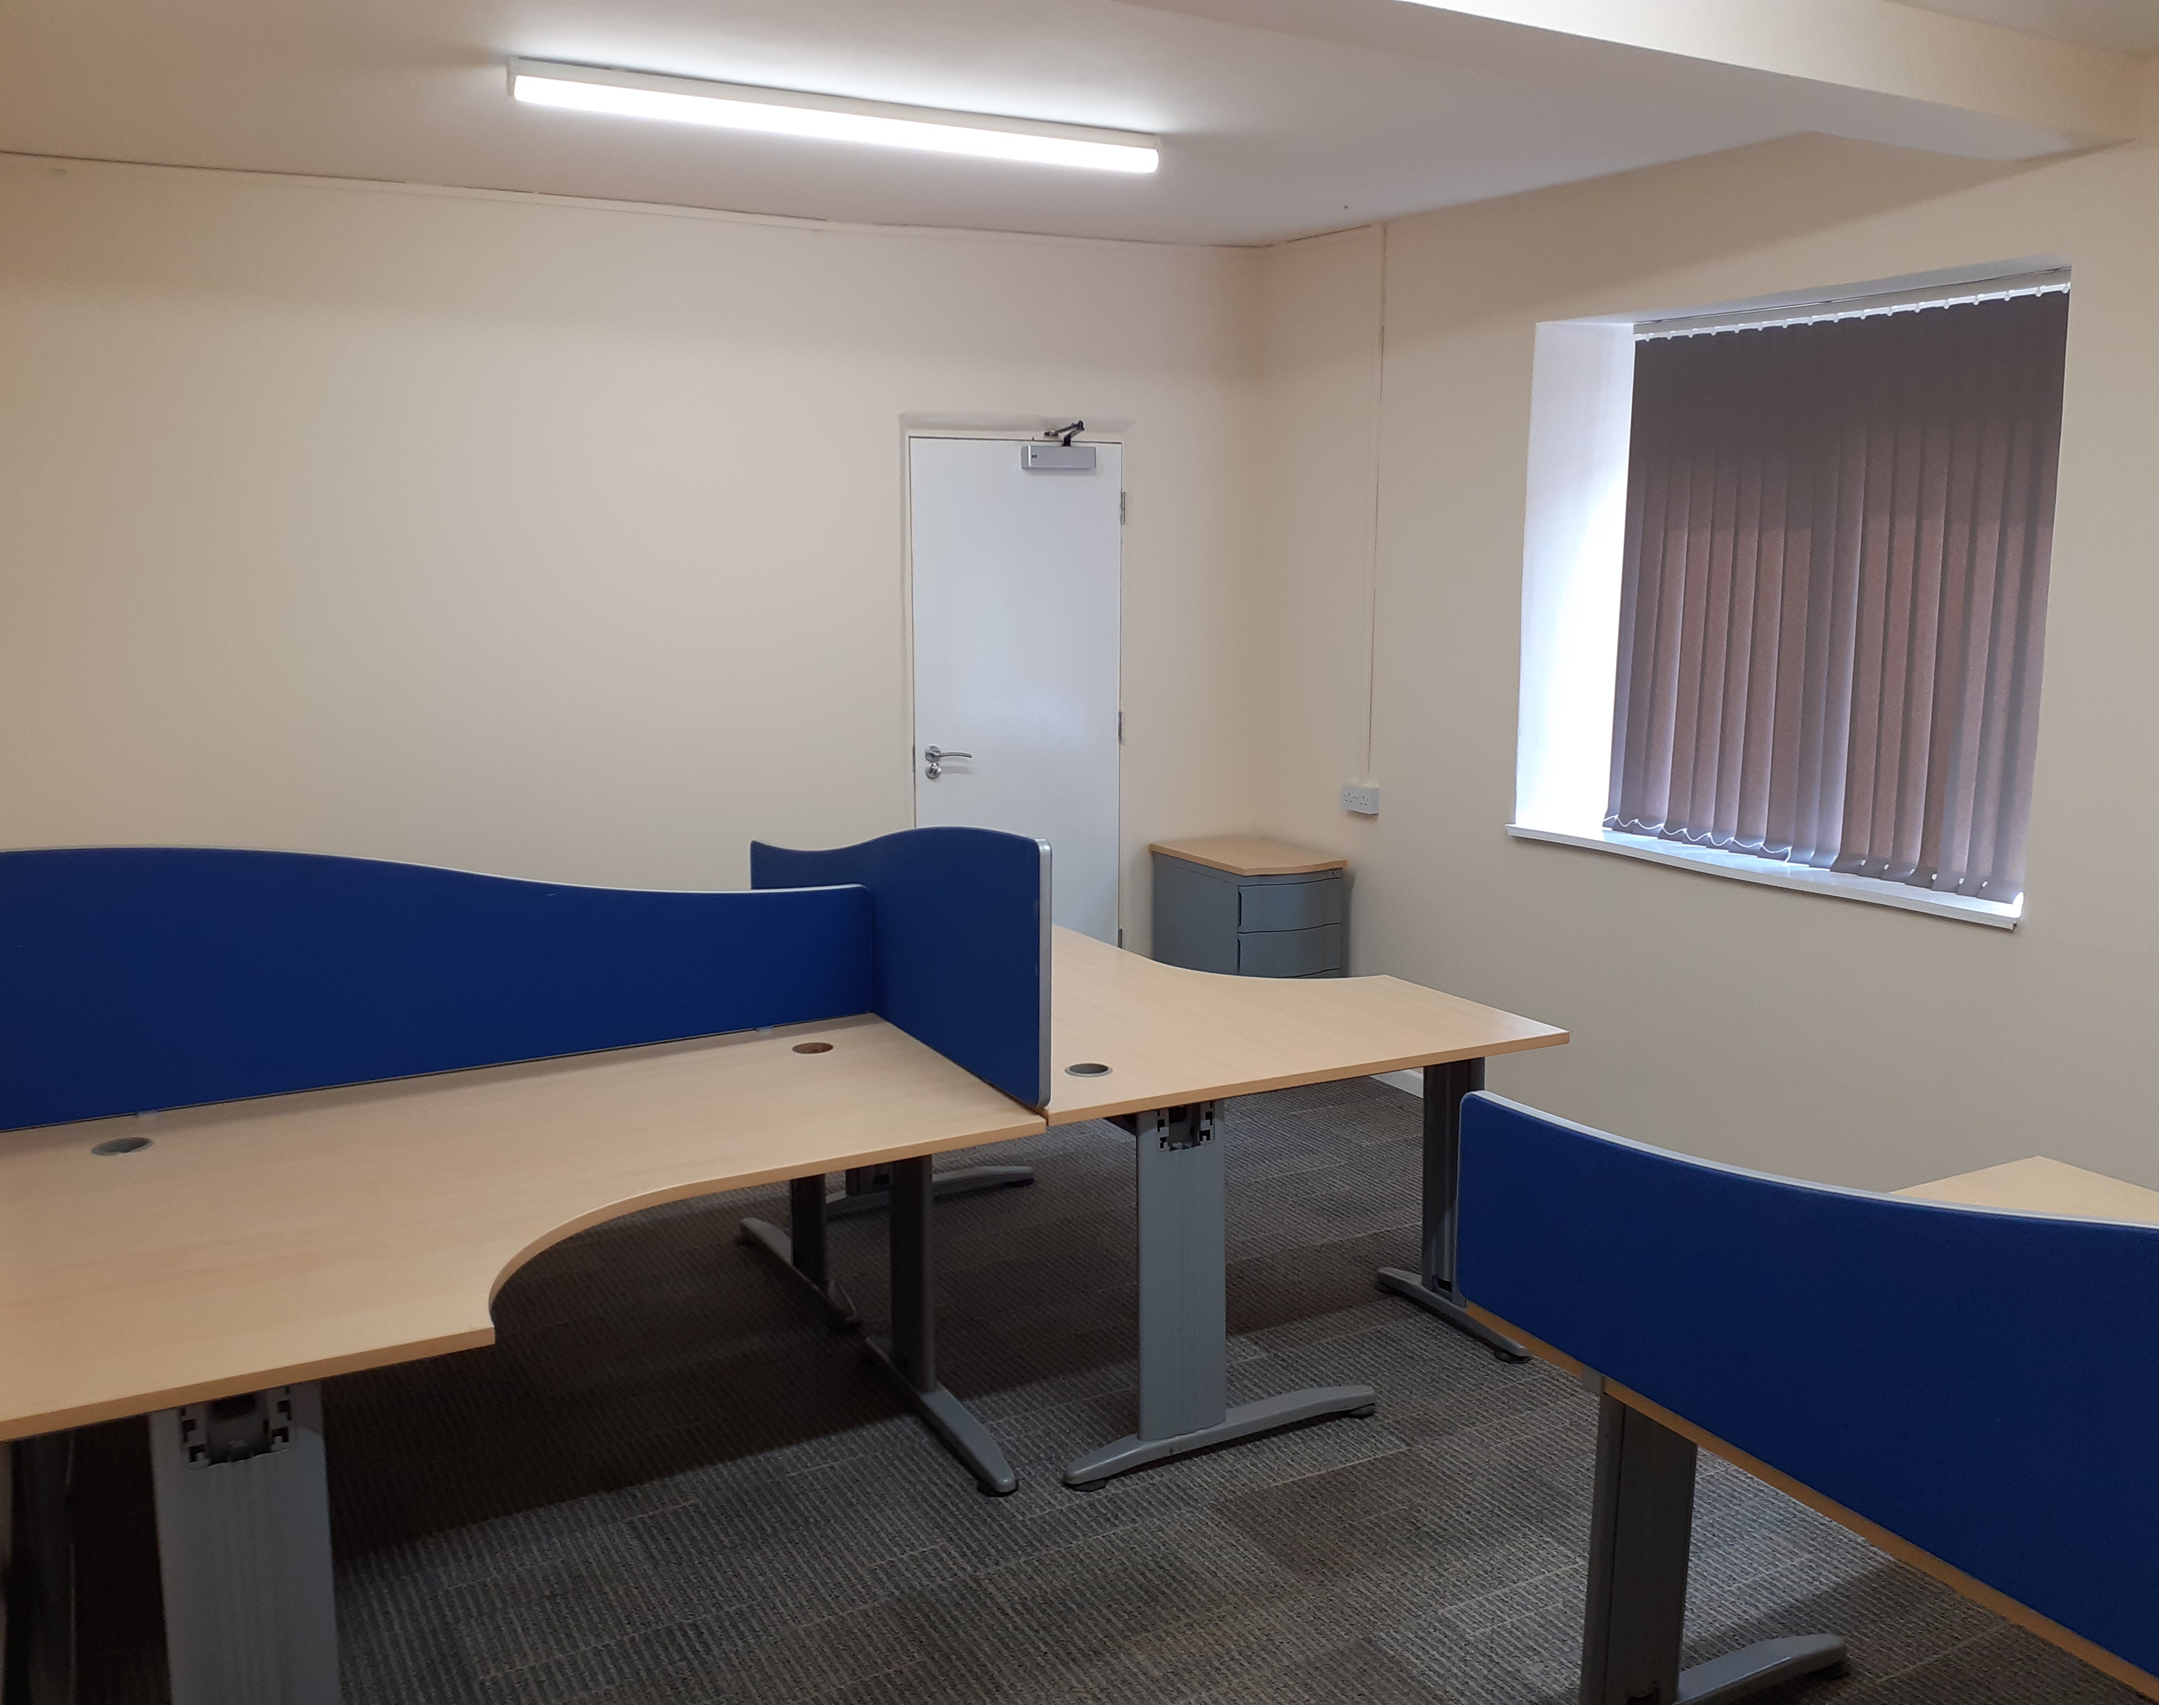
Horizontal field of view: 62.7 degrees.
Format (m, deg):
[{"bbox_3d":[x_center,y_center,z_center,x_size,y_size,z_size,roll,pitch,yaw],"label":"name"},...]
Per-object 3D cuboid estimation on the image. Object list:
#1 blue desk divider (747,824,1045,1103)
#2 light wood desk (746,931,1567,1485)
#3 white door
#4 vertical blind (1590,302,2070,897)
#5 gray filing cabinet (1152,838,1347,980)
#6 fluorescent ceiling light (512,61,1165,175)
[{"bbox_3d":[-0.442,0.093,3.725,0.030,0.475,1.600,-5,11,-28],"label":"blue desk divider"},{"bbox_3d":[0.103,0.645,4.093,1.200,0.722,1.600,-5,11,-28],"label":"light wood desk"},{"bbox_3d":[-0.193,-0.332,5.880,0.765,2.000,0.045,-5,11,-28],"label":"white door"},{"bbox_3d":[1.870,-0.673,4.526,0.090,1.410,1.340,-6,11,-29],"label":"vertical blind"},{"bbox_3d":[0.561,0.357,5.769,0.405,0.722,0.600,-5,11,-28],"label":"gray filing cabinet"},{"bbox_3d":[-0.494,-1.649,3.992,1.525,0.080,0.075,-5,11,-28],"label":"fluorescent ceiling light"}]

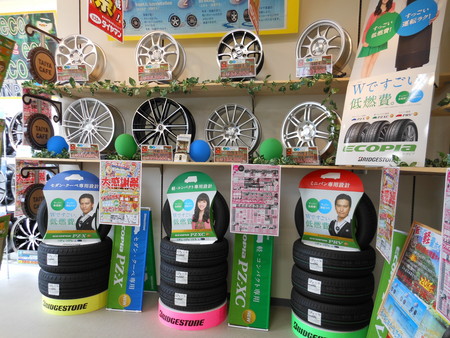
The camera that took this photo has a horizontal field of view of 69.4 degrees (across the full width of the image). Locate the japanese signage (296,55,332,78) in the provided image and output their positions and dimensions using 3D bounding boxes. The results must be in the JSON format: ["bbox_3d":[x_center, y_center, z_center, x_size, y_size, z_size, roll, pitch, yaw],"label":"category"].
[{"bbox_3d":[0.628,-0.728,2.300,0.252,0.130,0.010,-1,0,12],"label":"japanese signage"}]

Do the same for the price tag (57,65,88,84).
[{"bbox_3d":[-1.335,-0.839,2.848,0.288,0.136,0.012,2,-5,9],"label":"price tag"}]

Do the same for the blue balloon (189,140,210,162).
[{"bbox_3d":[-0.213,-0.155,2.766,0.182,0.189,0.182,1,3,0],"label":"blue balloon"}]

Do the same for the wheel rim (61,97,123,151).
[{"bbox_3d":[-1.167,-0.372,2.926,0.493,0.493,0.205,2,1,10],"label":"wheel rim"}]

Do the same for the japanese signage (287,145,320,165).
[{"bbox_3d":[0.602,-0.105,2.546,0.255,0.131,0.012,3,-4,32],"label":"japanese signage"}]

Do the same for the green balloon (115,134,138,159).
[{"bbox_3d":[-0.824,-0.193,2.708,0.181,0.198,0.181,0,4,-17],"label":"green balloon"}]

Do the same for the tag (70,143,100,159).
[{"bbox_3d":[-1.157,-0.146,2.684,0.266,0.128,0.010,2,1,12],"label":"tag"}]

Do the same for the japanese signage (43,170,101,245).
[{"bbox_3d":[-1.379,0.346,2.987,0.527,0.667,0.100,1,-1,1],"label":"japanese signage"}]

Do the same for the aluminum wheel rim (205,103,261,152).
[{"bbox_3d":[0.071,-0.299,2.663,0.432,0.432,0.205,2,1,12],"label":"aluminum wheel rim"}]

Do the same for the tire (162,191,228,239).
[{"bbox_3d":[-0.248,0.379,2.830,0.580,0.580,0.170,1,0,1],"label":"tire"}]

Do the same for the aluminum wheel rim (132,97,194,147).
[{"bbox_3d":[-0.520,-0.347,2.794,0.492,0.492,0.218,2,1,11],"label":"aluminum wheel rim"}]

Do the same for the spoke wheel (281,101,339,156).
[{"bbox_3d":[0.708,-0.318,2.667,0.437,0.437,0.190,4,7,35],"label":"spoke wheel"}]

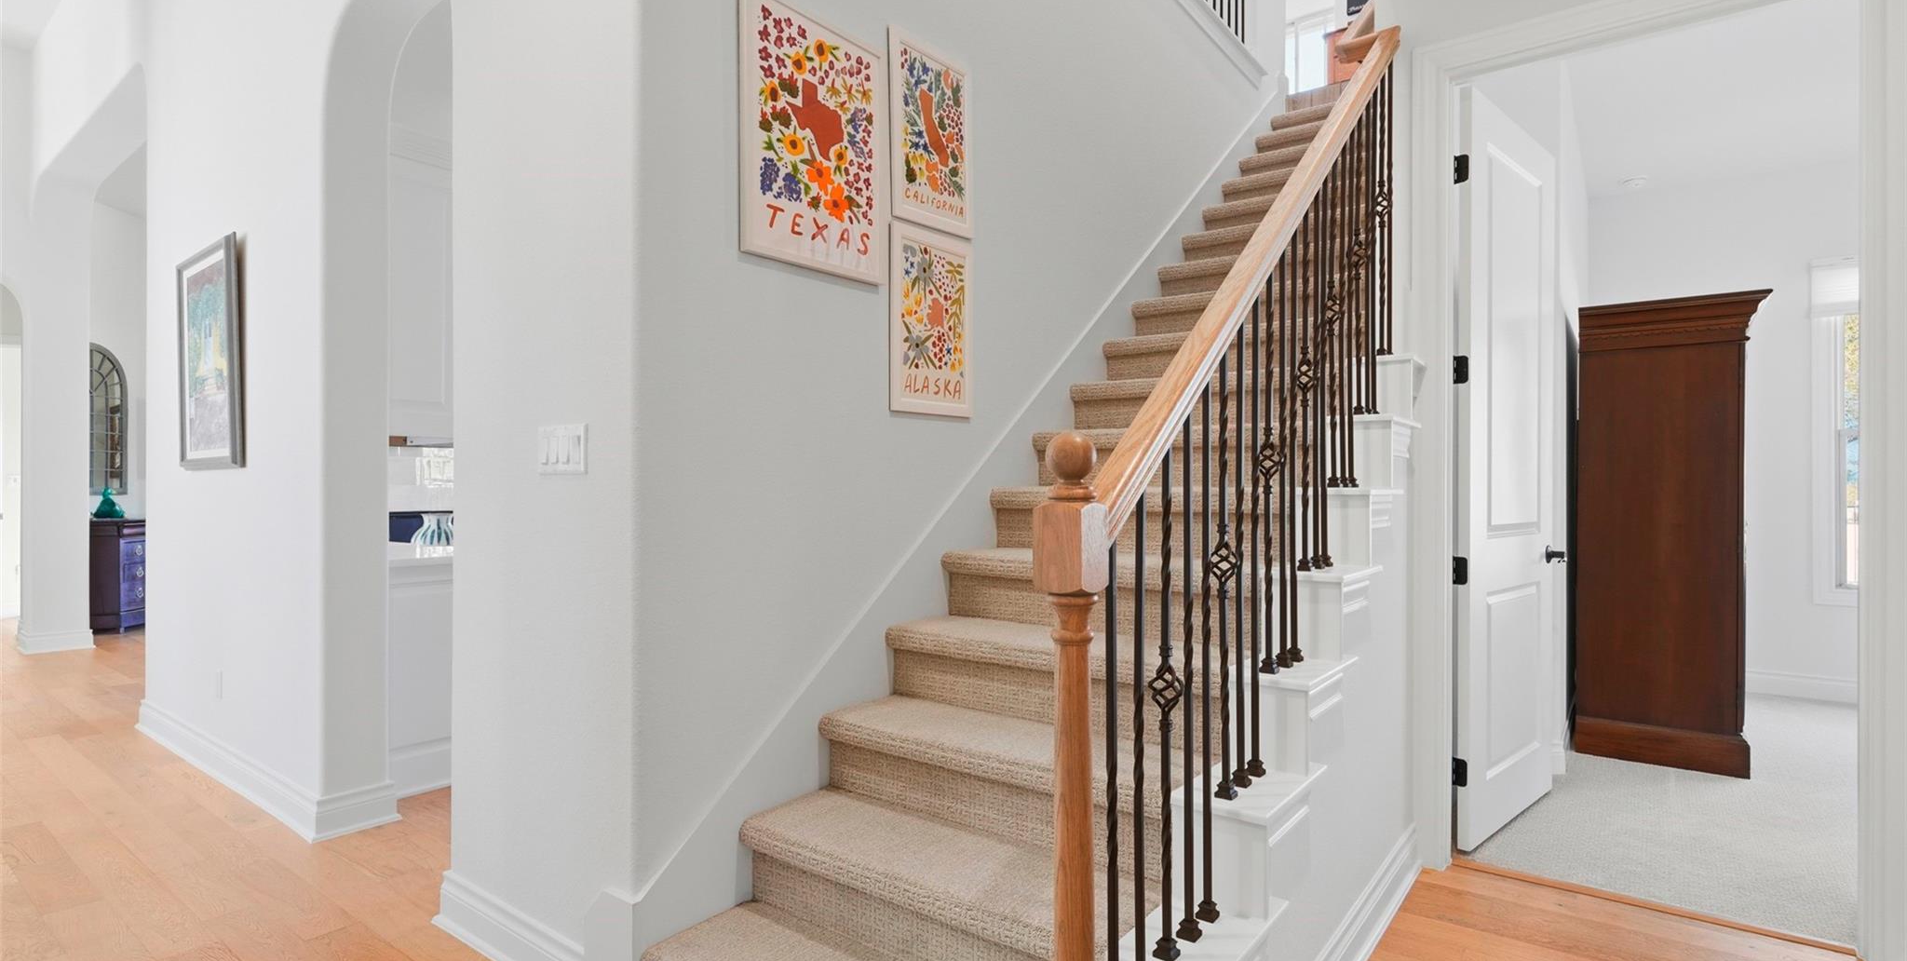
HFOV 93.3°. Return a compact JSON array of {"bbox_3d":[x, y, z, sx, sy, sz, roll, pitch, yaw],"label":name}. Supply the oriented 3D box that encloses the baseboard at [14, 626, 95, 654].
[{"bbox_3d":[-6.191,1.096,6.220,0.360,0.128,0.335,0,0,38],"label":"baseboard"}]

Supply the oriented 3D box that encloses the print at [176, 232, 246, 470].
[{"bbox_3d":[-2.894,-0.484,3.506,0.785,0.850,0.028,0,1,37],"label":"print"}]

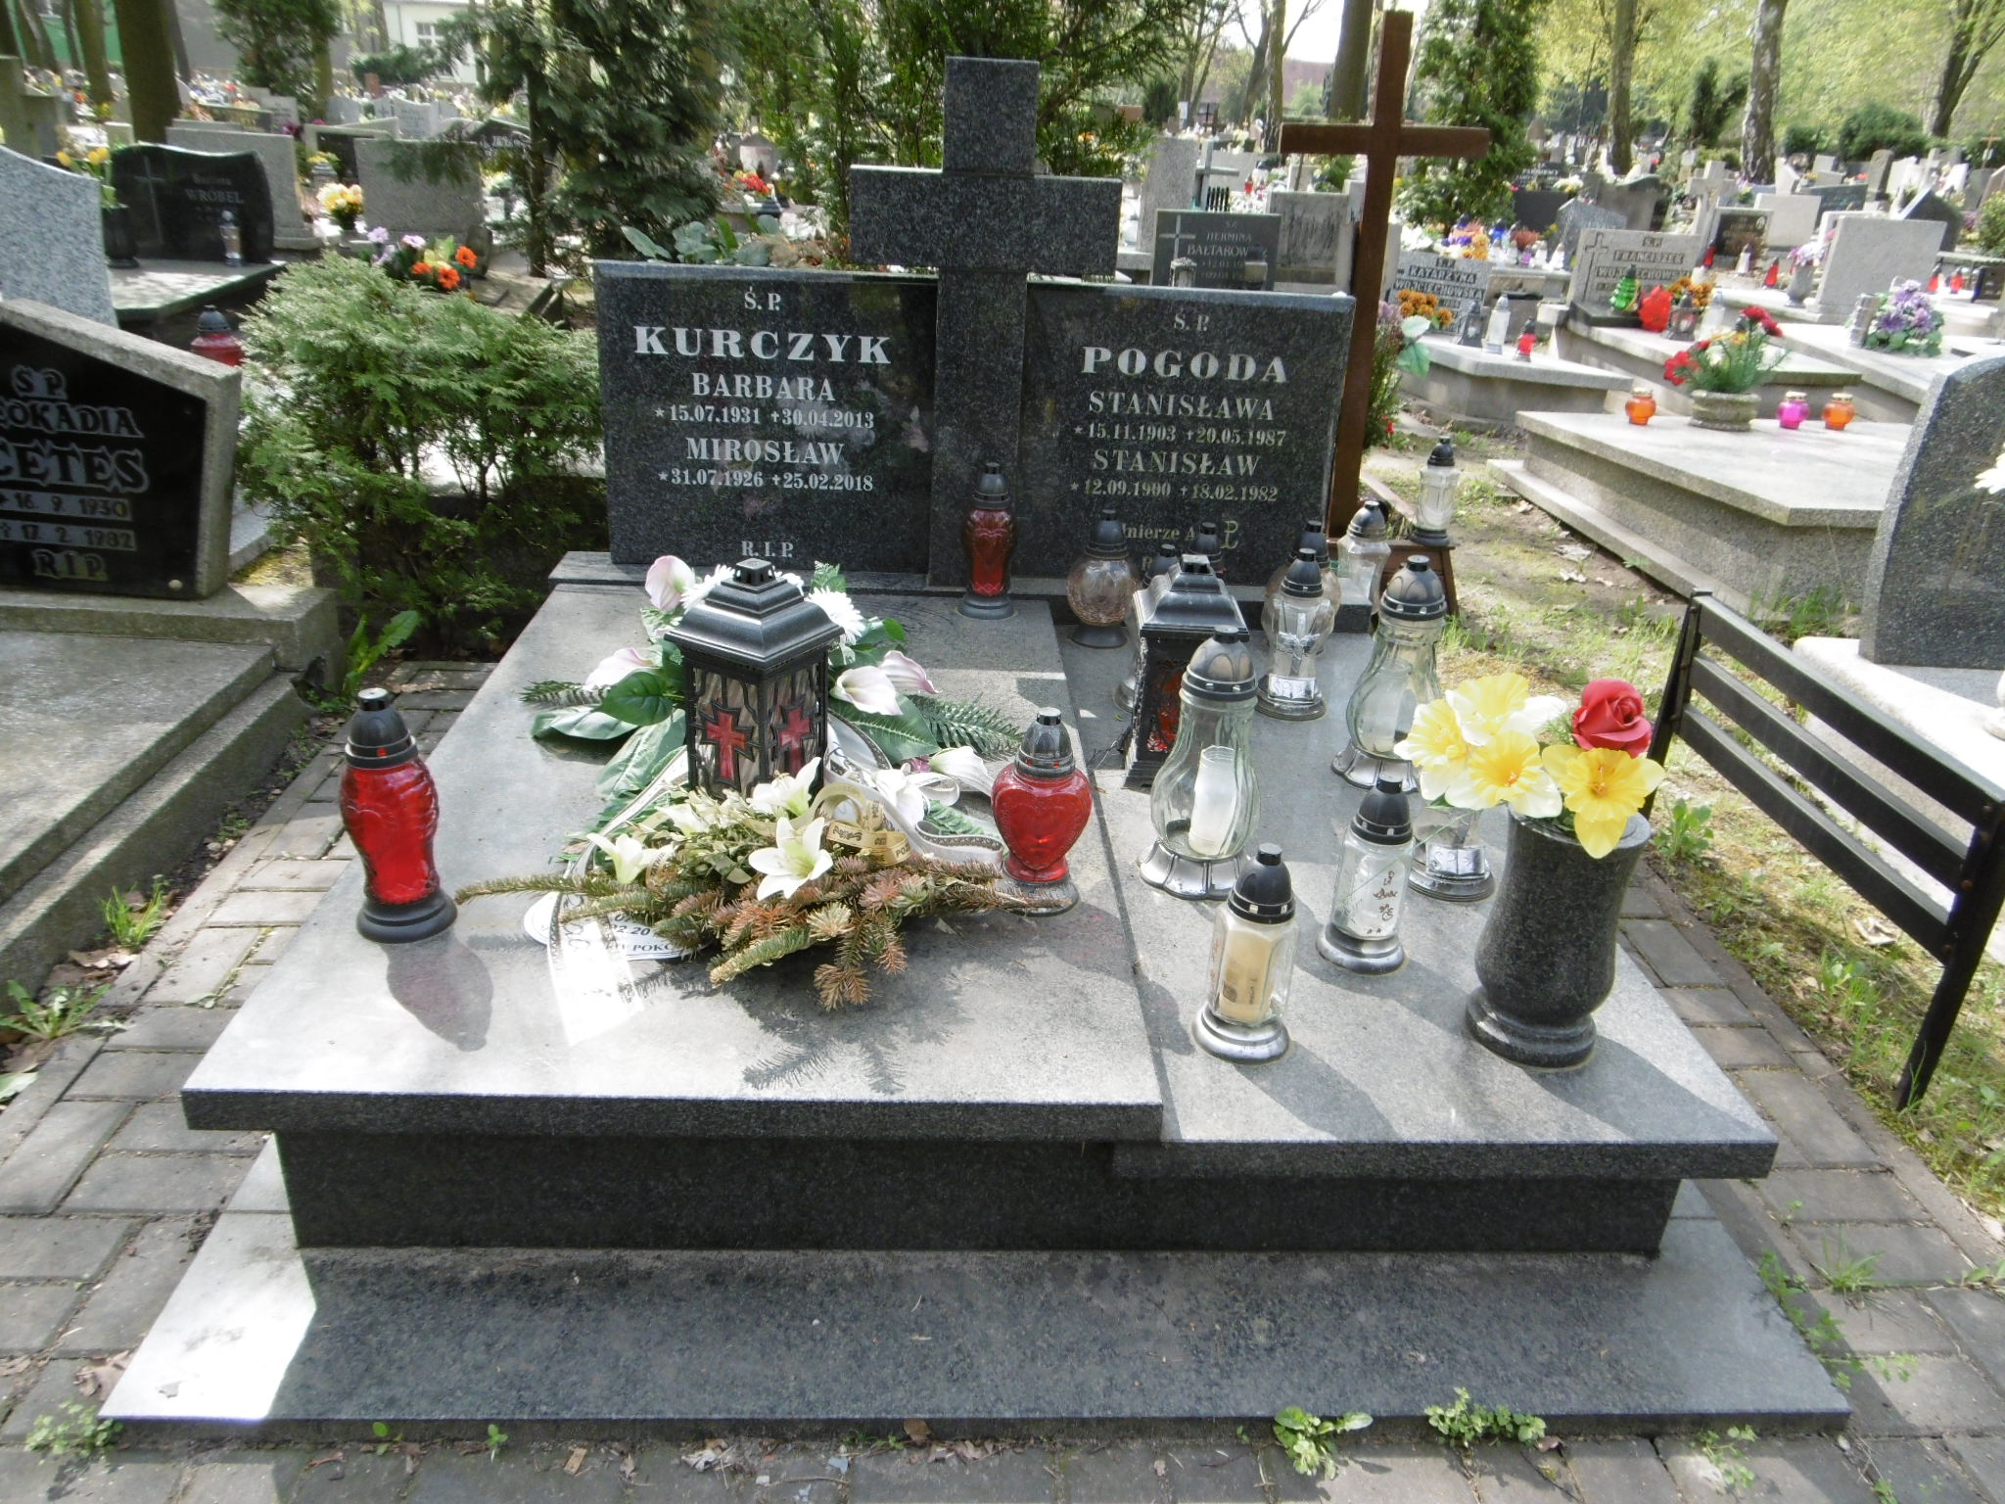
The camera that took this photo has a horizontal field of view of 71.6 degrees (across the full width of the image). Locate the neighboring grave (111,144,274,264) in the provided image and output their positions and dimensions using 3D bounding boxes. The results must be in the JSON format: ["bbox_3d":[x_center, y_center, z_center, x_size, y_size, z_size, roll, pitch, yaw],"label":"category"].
[{"bbox_3d":[-4.360,-2.946,7.469,0.730,0.570,0.120,0,25,-6],"label":"neighboring grave"}]

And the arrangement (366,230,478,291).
[{"bbox_3d":[-2.583,-2.194,6.211,0.470,0.280,0.310,1,24,-3],"label":"arrangement"}]

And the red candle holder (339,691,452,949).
[{"bbox_3d":[-0.751,0.077,1.702,0.125,0.310,0.125,1,25,-3],"label":"red candle holder"}]

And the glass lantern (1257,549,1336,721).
[{"bbox_3d":[0.551,-0.220,2.546,0.132,0.299,0.132,1,24,-3],"label":"glass lantern"}]

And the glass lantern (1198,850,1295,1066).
[{"bbox_3d":[0.305,0.233,1.657,0.124,0.257,0.124,1,25,-3],"label":"glass lantern"}]

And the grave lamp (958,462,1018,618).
[{"bbox_3d":[-0.023,-0.419,2.729,0.116,0.296,0.116,2,26,-4],"label":"grave lamp"}]

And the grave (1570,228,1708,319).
[{"bbox_3d":[3.388,-2.568,7.425,0.660,0.420,0.120,1,24,-3],"label":"grave"}]

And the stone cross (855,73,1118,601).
[{"bbox_3d":[-0.044,-0.831,2.813,0.518,1.000,0.140,1,21,-3],"label":"stone cross"}]

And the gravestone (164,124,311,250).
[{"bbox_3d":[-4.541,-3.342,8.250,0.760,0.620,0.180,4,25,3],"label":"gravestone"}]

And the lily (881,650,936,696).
[{"bbox_3d":[-0.159,-0.135,2.372,0.092,0.070,0.065,-14,30,-32],"label":"lily"}]

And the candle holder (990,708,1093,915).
[{"bbox_3d":[0.055,0.070,1.802,0.127,0.265,0.117,4,24,2],"label":"candle holder"}]

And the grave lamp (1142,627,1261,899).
[{"bbox_3d":[0.288,0.004,1.912,0.168,0.363,0.168,2,26,-4],"label":"grave lamp"}]

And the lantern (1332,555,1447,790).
[{"bbox_3d":[0.652,-0.139,2.250,0.168,0.365,0.168,2,26,-4],"label":"lantern"}]

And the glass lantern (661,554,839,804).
[{"bbox_3d":[-0.342,-0.083,1.949,0.175,0.377,0.175,16,27,27],"label":"glass lantern"}]

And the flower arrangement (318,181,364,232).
[{"bbox_3d":[-3.951,-3.255,8.300,0.280,0.290,0.260,-8,27,-23],"label":"flower arrangement"}]

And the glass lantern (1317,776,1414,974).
[{"bbox_3d":[0.496,0.158,1.838,0.122,0.250,0.122,1,25,-3],"label":"glass lantern"}]

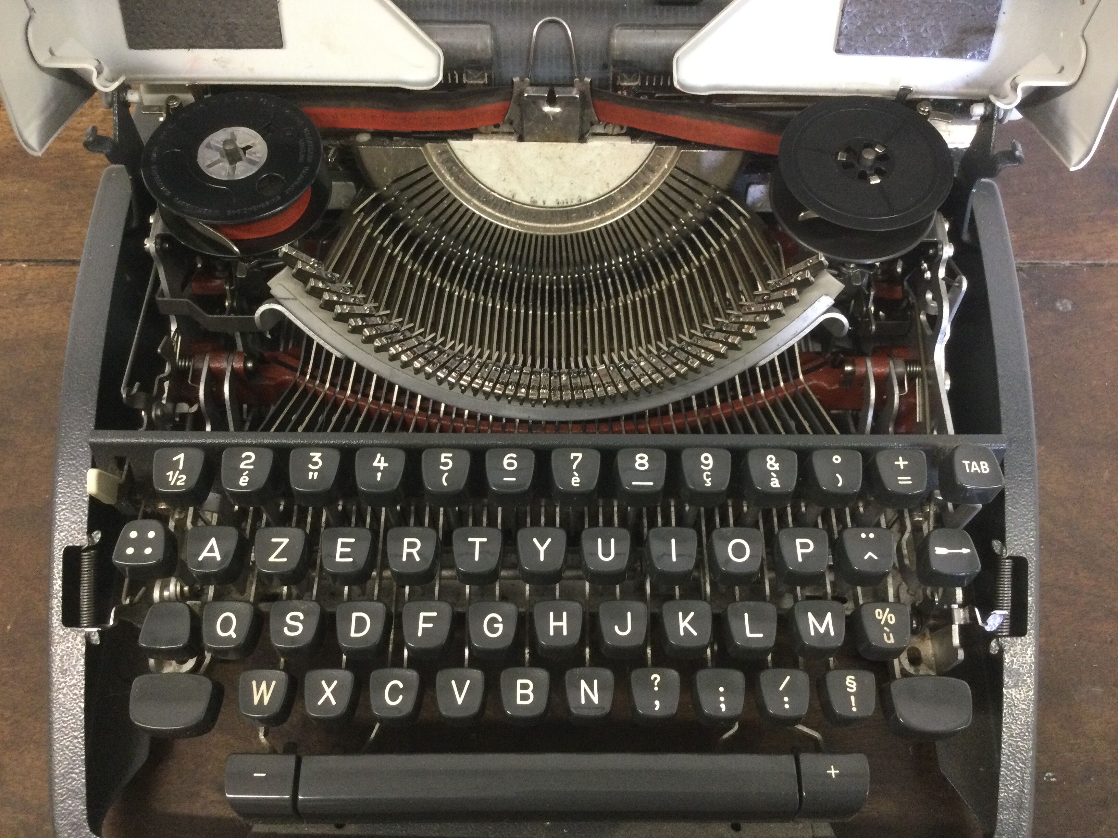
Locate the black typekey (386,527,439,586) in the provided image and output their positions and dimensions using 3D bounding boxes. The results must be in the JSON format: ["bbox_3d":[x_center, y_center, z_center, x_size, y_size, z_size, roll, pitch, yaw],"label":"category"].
[{"bbox_3d":[-0.043,0.040,0.293,0.014,0.010,0.014,0,62,-1],"label":"black typekey"}]

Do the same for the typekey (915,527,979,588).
[{"bbox_3d":[0.118,0.042,0.301,0.015,0.010,0.015,1,62,-2],"label":"typekey"}]

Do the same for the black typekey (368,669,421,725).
[{"bbox_3d":[-0.049,0.082,0.295,0.015,0.009,0.015,0,62,-1],"label":"black typekey"}]

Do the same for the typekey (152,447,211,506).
[{"bbox_3d":[-0.111,0.017,0.294,0.015,0.009,0.014,0,61,0],"label":"typekey"}]

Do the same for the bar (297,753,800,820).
[{"bbox_3d":[-0.003,0.110,0.298,0.146,0.011,0.017,0,61,0],"label":"bar"}]

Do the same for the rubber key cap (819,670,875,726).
[{"bbox_3d":[0.086,0.083,0.297,0.015,0.009,0.015,0,62,-1],"label":"rubber key cap"}]

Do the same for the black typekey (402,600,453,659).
[{"bbox_3d":[-0.038,0.062,0.294,0.014,0.010,0.014,0,62,-1],"label":"black typekey"}]

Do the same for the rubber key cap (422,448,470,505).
[{"bbox_3d":[-0.034,0.017,0.295,0.015,0.010,0.015,1,62,-2],"label":"rubber key cap"}]

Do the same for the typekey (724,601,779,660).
[{"bbox_3d":[0.057,0.062,0.295,0.015,0.009,0.015,0,62,-1],"label":"typekey"}]

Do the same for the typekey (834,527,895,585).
[{"bbox_3d":[0.092,0.041,0.300,0.015,0.010,0.015,1,62,-2],"label":"typekey"}]

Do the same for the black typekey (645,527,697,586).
[{"bbox_3d":[0.033,0.040,0.295,0.014,0.010,0.014,0,62,-1],"label":"black typekey"}]

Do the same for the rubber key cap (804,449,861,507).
[{"bbox_3d":[0.082,0.018,0.299,0.015,0.010,0.015,1,62,-2],"label":"rubber key cap"}]

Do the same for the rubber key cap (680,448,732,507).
[{"bbox_3d":[0.043,0.017,0.294,0.015,0.009,0.014,0,61,0],"label":"rubber key cap"}]

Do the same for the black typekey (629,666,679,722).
[{"bbox_3d":[0.029,0.082,0.296,0.015,0.009,0.014,0,61,0],"label":"black typekey"}]

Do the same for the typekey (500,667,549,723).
[{"bbox_3d":[-0.010,0.082,0.295,0.014,0.010,0.014,0,62,-1],"label":"typekey"}]

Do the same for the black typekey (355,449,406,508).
[{"bbox_3d":[-0.052,0.017,0.292,0.014,0.010,0.014,0,62,-1],"label":"black typekey"}]

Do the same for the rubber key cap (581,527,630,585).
[{"bbox_3d":[0.014,0.041,0.298,0.015,0.010,0.015,1,62,-2],"label":"rubber key cap"}]

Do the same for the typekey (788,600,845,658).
[{"bbox_3d":[0.076,0.061,0.295,0.015,0.009,0.014,0,61,0],"label":"typekey"}]

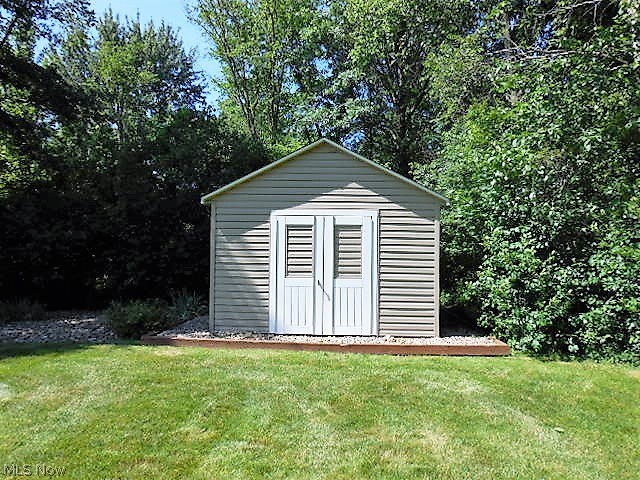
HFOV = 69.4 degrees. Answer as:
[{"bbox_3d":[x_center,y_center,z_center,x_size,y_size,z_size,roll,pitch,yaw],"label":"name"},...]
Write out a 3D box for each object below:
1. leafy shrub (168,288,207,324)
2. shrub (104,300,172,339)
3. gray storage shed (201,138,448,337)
[{"bbox_3d":[-2.632,1.258,9.208,0.720,0.680,0.700,1,-1,3],"label":"leafy shrub"},{"bbox_3d":[-3.141,1.316,8.054,1.080,0.620,0.950,1,-1,3],"label":"shrub"},{"bbox_3d":[0.147,-0.004,8.940,3.830,3.090,3.500,1,-1,3],"label":"gray storage shed"}]

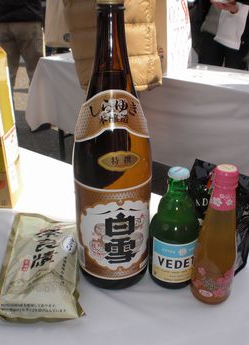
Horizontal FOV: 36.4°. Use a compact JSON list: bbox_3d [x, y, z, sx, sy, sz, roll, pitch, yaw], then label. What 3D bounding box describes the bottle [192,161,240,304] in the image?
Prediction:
[{"bbox_3d":[0.125,0.084,0.505,0.056,0.196,0.056,8,26,15],"label":"bottle"}]

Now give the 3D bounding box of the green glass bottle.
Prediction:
[{"bbox_3d":[0.073,0.077,0.542,0.070,0.176,0.070,4,26,8],"label":"green glass bottle"}]

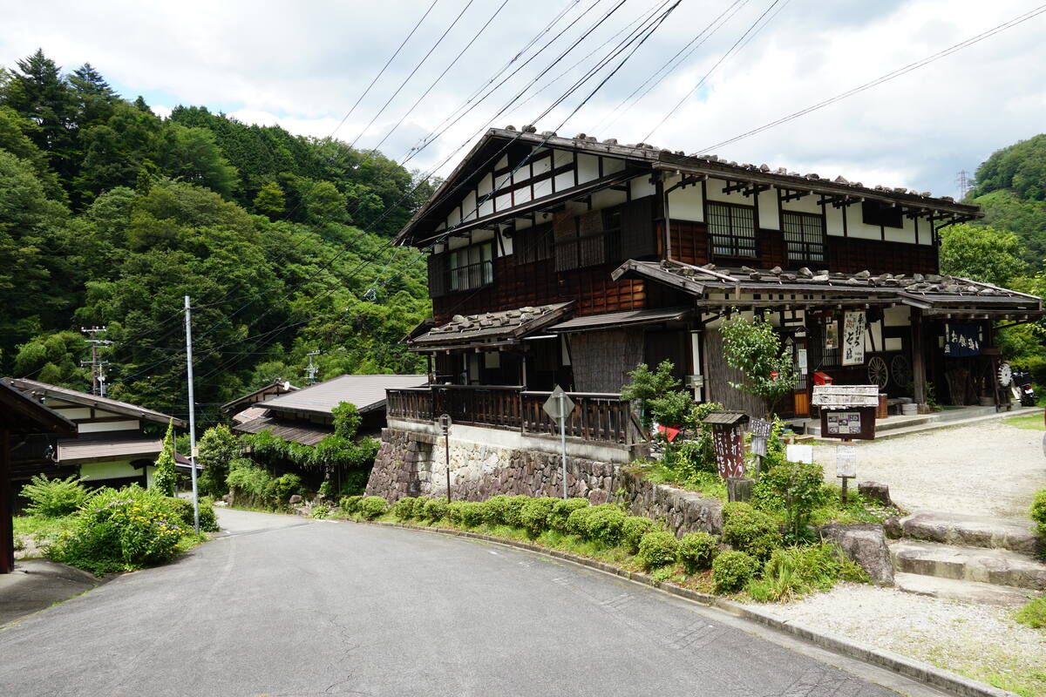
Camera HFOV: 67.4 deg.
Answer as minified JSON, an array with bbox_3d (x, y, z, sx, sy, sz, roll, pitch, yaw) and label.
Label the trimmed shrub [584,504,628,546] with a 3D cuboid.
[{"bbox_3d":[1.210,2.565,11.400,0.630,0.580,0.630,-3,-1,5],"label":"trimmed shrub"}]

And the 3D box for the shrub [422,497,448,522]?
[{"bbox_3d":[-1.619,2.973,14.500,0.500,0.460,0.500,-2,-1,-7],"label":"shrub"}]

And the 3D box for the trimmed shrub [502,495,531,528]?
[{"bbox_3d":[-0.123,3.084,14.800,0.580,0.600,0.580,-3,-1,-1],"label":"trimmed shrub"}]

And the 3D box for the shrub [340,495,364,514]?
[{"bbox_3d":[-4.388,4.040,20.200,0.660,0.520,0.660,-2,-1,-13],"label":"shrub"}]

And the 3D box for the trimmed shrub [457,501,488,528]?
[{"bbox_3d":[-1.010,3.345,15.800,0.640,0.560,0.640,-2,-1,-4],"label":"trimmed shrub"}]

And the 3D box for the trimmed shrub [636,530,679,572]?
[{"bbox_3d":[1.631,2.454,9.500,0.520,0.500,0.520,-3,-1,9],"label":"trimmed shrub"}]

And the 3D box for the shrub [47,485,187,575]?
[{"bbox_3d":[-5.380,2.386,10.400,1.750,1.100,1.500,-2,-1,-28],"label":"shrub"}]

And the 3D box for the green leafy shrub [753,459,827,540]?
[{"bbox_3d":[2.861,1.620,8.400,0.750,0.840,0.720,-3,-1,18],"label":"green leafy shrub"}]

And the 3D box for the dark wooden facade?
[{"bbox_3d":[4.758,-2.072,22.514,15.800,7.900,14.600,-2,-1,-35],"label":"dark wooden facade"}]

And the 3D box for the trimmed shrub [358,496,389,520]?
[{"bbox_3d":[-3.716,3.955,19.500,0.770,0.600,0.750,-2,-1,-11],"label":"trimmed shrub"}]

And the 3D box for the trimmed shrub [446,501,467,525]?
[{"bbox_3d":[-1.368,3.414,16.300,0.540,0.520,0.540,-2,-1,-5],"label":"trimmed shrub"}]

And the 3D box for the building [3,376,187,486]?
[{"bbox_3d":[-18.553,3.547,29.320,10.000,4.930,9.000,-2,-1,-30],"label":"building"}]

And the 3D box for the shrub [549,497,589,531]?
[{"bbox_3d":[0.690,2.456,11.600,0.600,0.530,0.600,-2,-1,3],"label":"shrub"}]

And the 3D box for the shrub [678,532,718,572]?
[{"bbox_3d":[1.805,2.111,8.100,0.440,0.430,0.440,-3,-1,12],"label":"shrub"}]

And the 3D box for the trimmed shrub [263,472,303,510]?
[{"bbox_3d":[-5.725,3.398,18.700,0.900,0.850,0.900,-2,-1,-17],"label":"trimmed shrub"}]

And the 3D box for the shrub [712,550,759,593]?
[{"bbox_3d":[1.975,2.073,7.300,0.440,0.410,0.440,-3,-1,14],"label":"shrub"}]

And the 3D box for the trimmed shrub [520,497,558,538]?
[{"bbox_3d":[0.232,2.430,11.300,0.560,0.560,0.560,-2,-1,1],"label":"trimmed shrub"}]

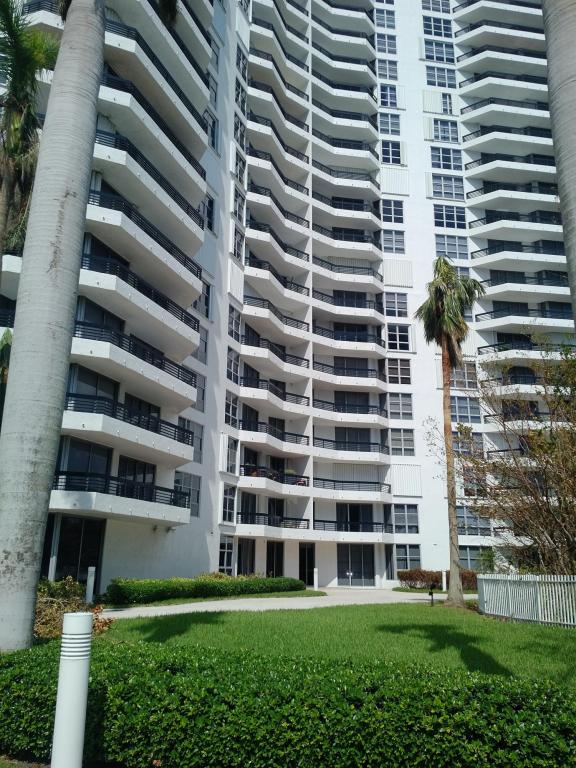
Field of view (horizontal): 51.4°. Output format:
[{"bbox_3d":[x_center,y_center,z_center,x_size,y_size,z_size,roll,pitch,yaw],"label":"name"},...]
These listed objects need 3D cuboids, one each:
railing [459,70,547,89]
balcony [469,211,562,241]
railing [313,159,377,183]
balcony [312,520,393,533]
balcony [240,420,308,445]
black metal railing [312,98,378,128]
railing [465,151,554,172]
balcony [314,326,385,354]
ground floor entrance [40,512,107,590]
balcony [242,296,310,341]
[{"bbox_3d":[20.122,-27.563,55.290,8.365,0.620,1.953,3,-16,-9],"label":"railing"},{"bbox_3d":[18.907,-12.764,49.073,7.914,1.218,2.215,0,-16,3],"label":"balcony"},{"bbox_3d":[4.749,-16.554,47.353,6.521,0.598,0.755,8,-17,-23],"label":"railing"},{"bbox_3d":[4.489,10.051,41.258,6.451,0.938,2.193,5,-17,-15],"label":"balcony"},{"bbox_3d":[-0.590,3.187,37.425,6.359,0.598,1.280,15,-22,-42],"label":"balcony"},{"bbox_3d":[4.806,-21.917,48.881,6.521,0.598,0.755,8,-17,-23],"label":"black metal railing"},{"bbox_3d":[20.038,-19.147,52.903,8.365,0.620,1.953,3,-16,-9],"label":"railing"},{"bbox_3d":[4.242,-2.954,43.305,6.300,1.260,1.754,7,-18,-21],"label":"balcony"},{"bbox_3d":[-7.862,6.370,22.301,0.367,2.750,2.840,-7,-18,25],"label":"ground floor entrance"},{"bbox_3d":[-1.071,-4.351,41.140,2.051,1.238,6.503,-10,-20,31],"label":"balcony"}]

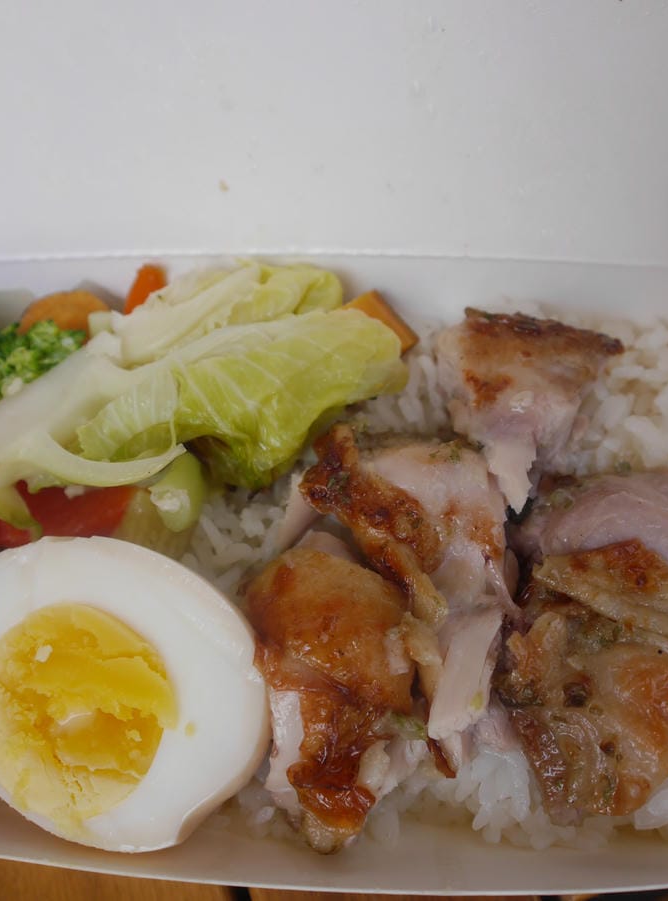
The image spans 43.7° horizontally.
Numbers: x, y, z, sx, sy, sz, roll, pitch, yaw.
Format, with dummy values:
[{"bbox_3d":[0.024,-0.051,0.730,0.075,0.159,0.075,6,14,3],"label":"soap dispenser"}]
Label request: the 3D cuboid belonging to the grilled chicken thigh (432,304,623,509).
[{"bbox_3d":[0.037,-0.008,0.159,0.033,0.020,0.032,9,62,7],"label":"grilled chicken thigh"}]

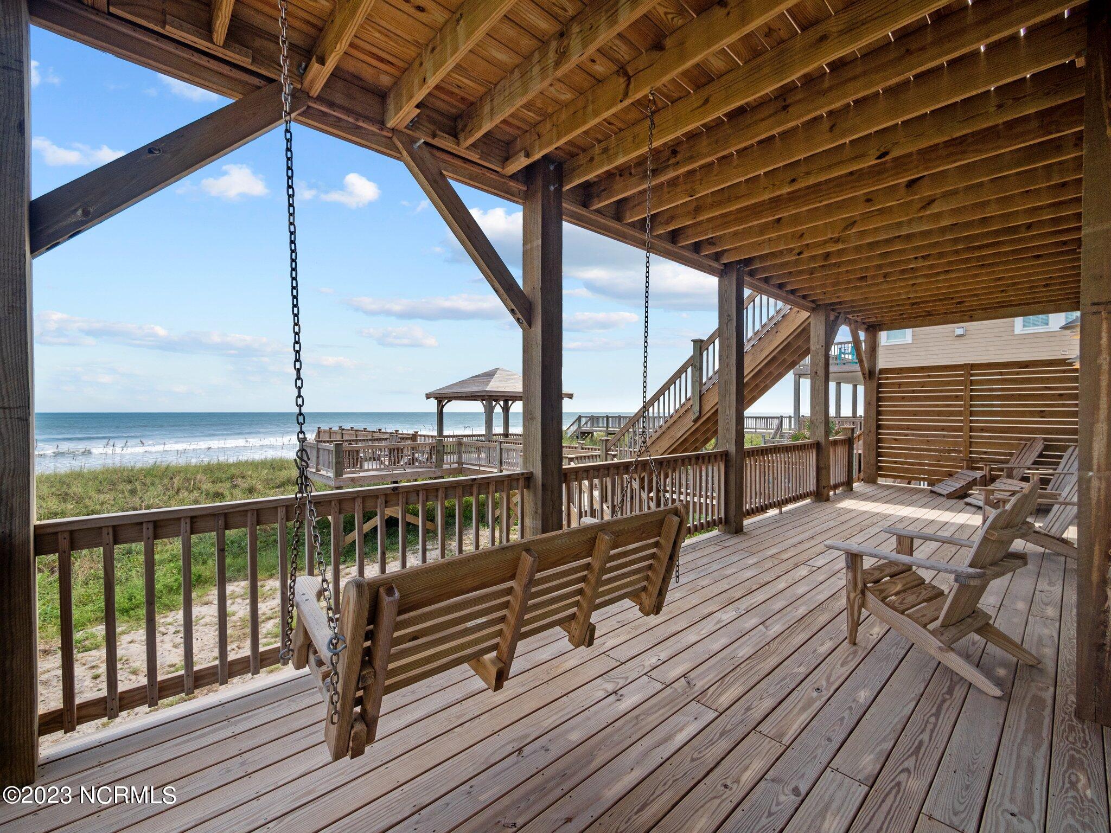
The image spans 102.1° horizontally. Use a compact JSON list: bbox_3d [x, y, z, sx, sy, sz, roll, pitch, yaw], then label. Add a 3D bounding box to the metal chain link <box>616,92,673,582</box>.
[{"bbox_3d":[0.467,-0.461,2.362,0.110,2.550,0.460,0,1,-41],"label":"metal chain link"}]

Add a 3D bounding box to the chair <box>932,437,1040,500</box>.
[{"bbox_3d":[6.889,0.814,7.180,1.200,0.990,0.730,0,1,25],"label":"chair"}]

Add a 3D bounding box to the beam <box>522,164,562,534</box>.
[{"bbox_3d":[-0.104,-0.251,3.376,0.198,3.200,0.198,0,1,-41],"label":"beam"}]

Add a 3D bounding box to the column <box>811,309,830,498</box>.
[{"bbox_3d":[4.162,-0.210,7.050,0.198,3.050,0.198,0,1,-41],"label":"column"}]

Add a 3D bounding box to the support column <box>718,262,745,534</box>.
[{"bbox_3d":[2.044,-0.218,5.226,0.198,3.100,0.198,0,1,-41],"label":"support column"}]

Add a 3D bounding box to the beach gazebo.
[{"bbox_3d":[-2.478,-0.174,19.319,4.450,3.750,4.750,0,1,-41],"label":"beach gazebo"}]

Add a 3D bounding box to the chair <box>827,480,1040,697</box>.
[{"bbox_3d":[2.200,0.856,2.648,0.740,1.000,0.880,0,1,-37],"label":"chair"}]

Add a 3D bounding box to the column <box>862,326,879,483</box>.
[{"bbox_3d":[6.239,-0.227,8.838,0.198,3.050,0.198,0,1,-41],"label":"column"}]

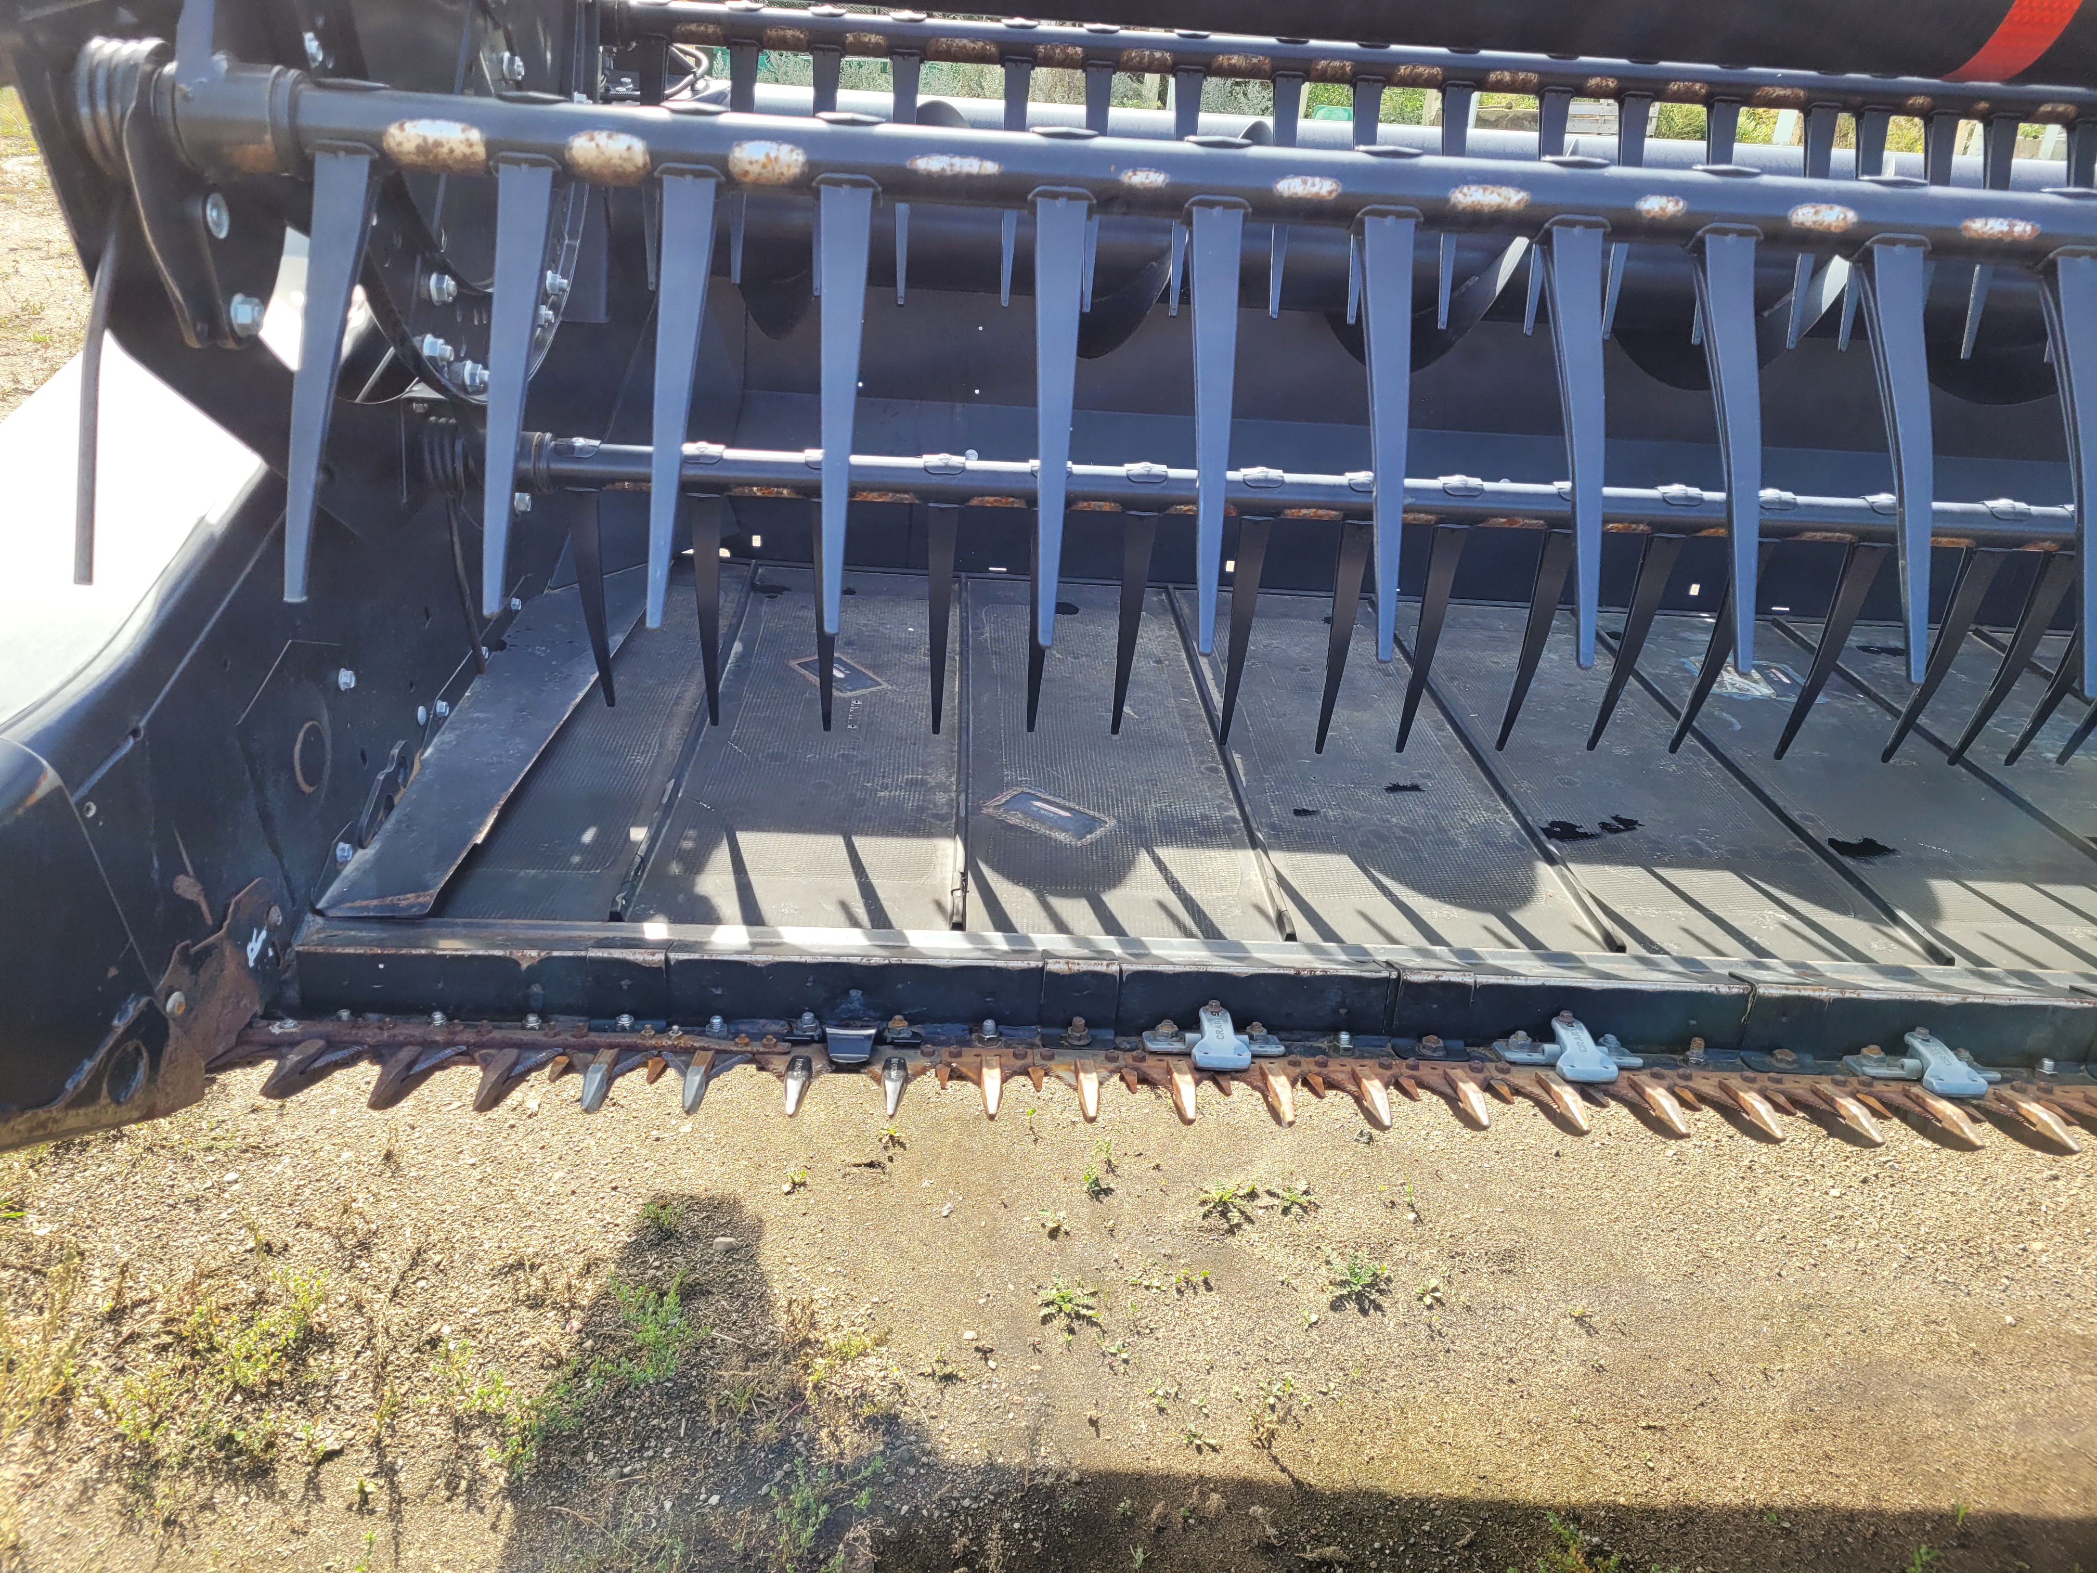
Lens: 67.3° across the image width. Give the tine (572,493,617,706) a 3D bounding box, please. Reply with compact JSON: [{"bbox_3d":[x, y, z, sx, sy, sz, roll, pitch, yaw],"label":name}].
[{"bbox_3d":[-0.442,-0.183,1.551,0.031,0.258,0.030,3,39,-4],"label":"tine"}]

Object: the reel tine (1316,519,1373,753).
[{"bbox_3d":[0.292,-0.147,1.590,0.031,0.275,0.030,1,36,-2],"label":"reel tine"}]

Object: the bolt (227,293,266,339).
[{"bbox_3d":[-0.490,-0.288,0.965,0.018,0.026,0.026,2,27,-3],"label":"bolt"}]

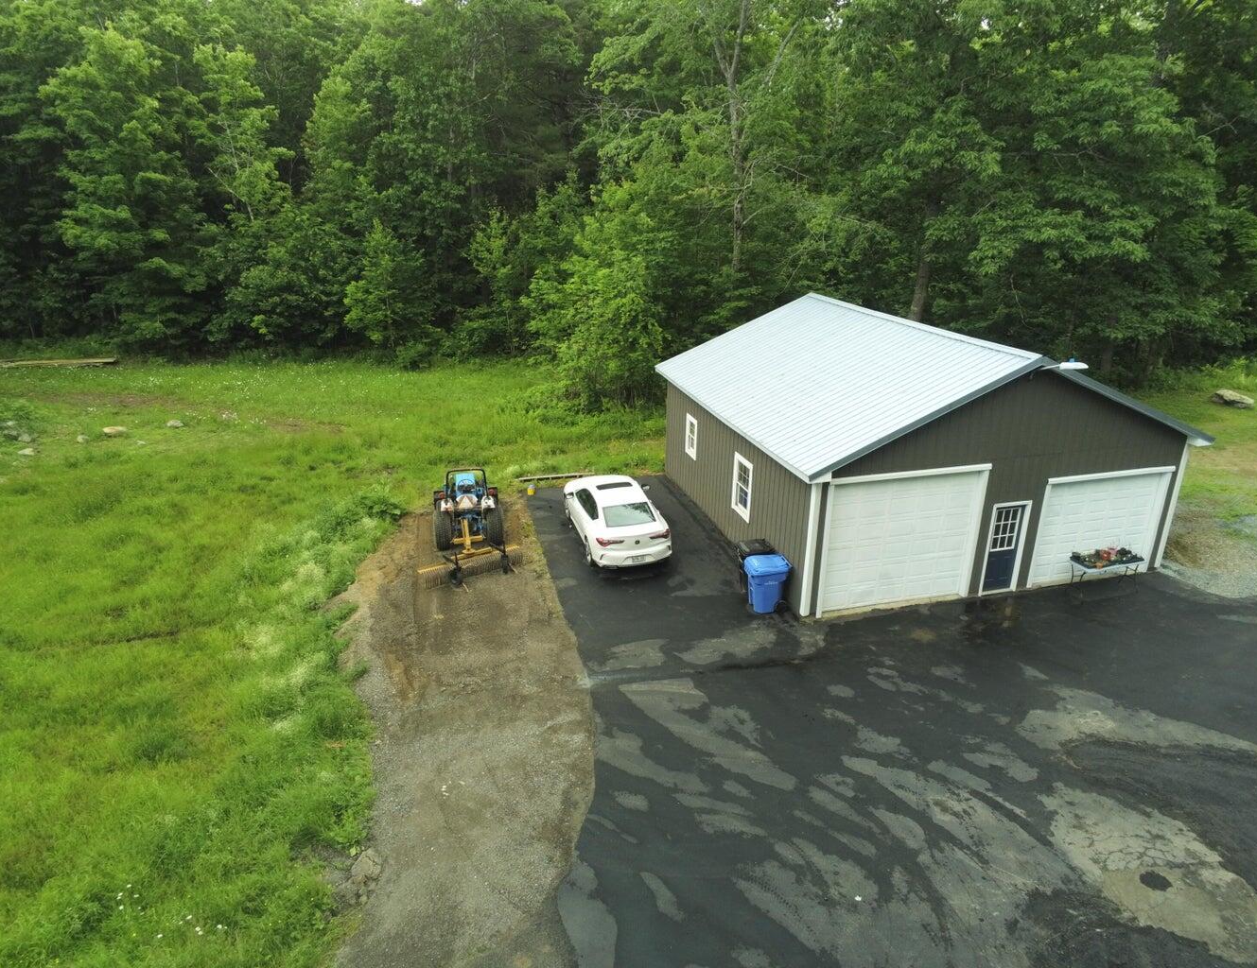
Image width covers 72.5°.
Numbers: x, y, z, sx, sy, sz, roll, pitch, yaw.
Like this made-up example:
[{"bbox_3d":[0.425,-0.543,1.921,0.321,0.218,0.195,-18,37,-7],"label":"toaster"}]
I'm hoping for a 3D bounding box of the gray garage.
[{"bbox_3d":[6.942,-1.646,22.622,9.926,5.423,10.013,-5,21,-15],"label":"gray garage"}]

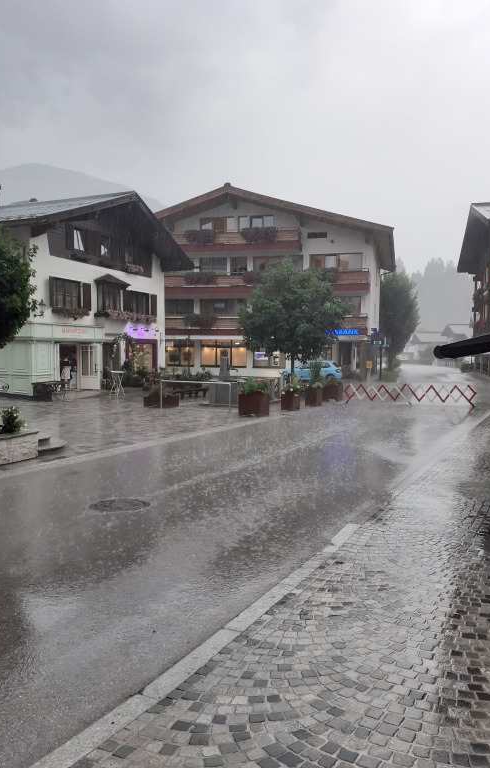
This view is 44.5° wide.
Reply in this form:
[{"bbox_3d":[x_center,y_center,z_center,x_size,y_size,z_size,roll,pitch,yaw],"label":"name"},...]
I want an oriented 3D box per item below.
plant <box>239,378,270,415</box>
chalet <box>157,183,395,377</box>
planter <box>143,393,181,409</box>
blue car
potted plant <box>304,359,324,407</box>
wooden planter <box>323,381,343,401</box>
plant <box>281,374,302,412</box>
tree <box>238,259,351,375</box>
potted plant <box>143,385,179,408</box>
[{"bbox_3d":[0.273,0.352,18.819,0.740,1.220,0.680,2,4,26],"label":"plant"},{"bbox_3d":[1.392,-7.918,52.236,22.900,14.000,20.000,2,4,15],"label":"chalet"},{"bbox_3d":[-3.050,0.635,22.098,0.900,0.390,0.880,2,4,27],"label":"planter"},{"bbox_3d":[4.757,-0.890,42.337,3.870,1.500,1.720,2,4,17],"label":"blue car"},{"bbox_3d":[2.501,-0.050,21.847,0.540,1.720,0.540,3,5,29],"label":"potted plant"},{"bbox_3d":[3.489,0.341,23.979,0.710,0.680,0.630,3,5,29],"label":"wooden planter"},{"bbox_3d":[1.559,0.282,20.267,0.540,1.220,0.540,3,5,29],"label":"plant"},{"bbox_3d":[2.288,-2.595,27.886,5.000,6.400,5.000,2,4,15],"label":"tree"},{"bbox_3d":[-3.048,0.440,22.085,0.950,0.780,0.920,2,4,27],"label":"potted plant"}]

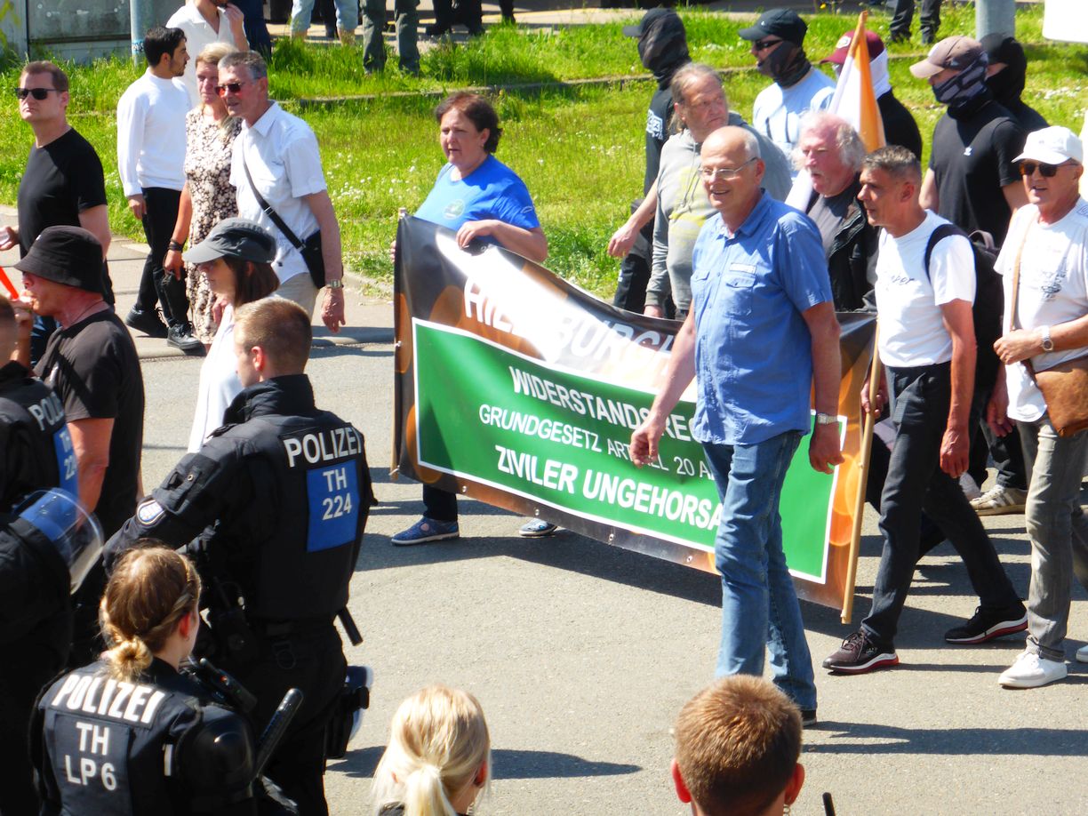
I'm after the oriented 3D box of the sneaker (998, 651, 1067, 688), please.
[{"bbox_3d":[1.604,0.860,19.303,0.295,0.105,0.108,-6,8,-43],"label":"sneaker"}]

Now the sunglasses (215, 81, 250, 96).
[{"bbox_3d":[-1.264,-1.316,24.200,0.145,0.050,0.140,-1,7,38],"label":"sunglasses"}]

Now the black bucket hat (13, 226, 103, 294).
[{"bbox_3d":[-1.427,-0.436,17.300,0.280,0.165,0.260,12,6,-1],"label":"black bucket hat"}]

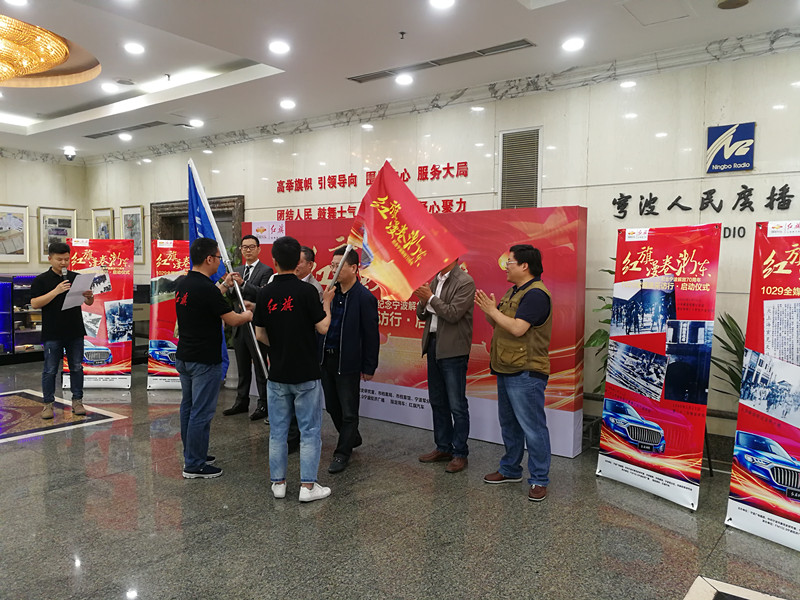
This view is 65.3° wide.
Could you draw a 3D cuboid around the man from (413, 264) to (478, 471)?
[{"bbox_3d":[0.330,0.402,4.763,0.430,1.730,0.500,-2,5,-37],"label":"man"}]

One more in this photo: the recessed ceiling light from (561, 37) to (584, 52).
[{"bbox_3d":[1.304,-1.926,4.710,0.180,0.040,0.180,0,4,0],"label":"recessed ceiling light"}]

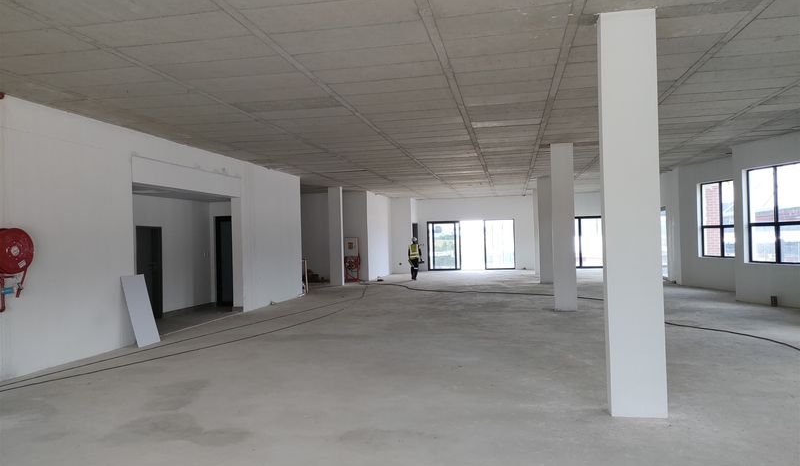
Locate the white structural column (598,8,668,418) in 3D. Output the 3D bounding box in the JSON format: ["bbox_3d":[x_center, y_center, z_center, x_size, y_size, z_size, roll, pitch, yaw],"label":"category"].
[{"bbox_3d":[2.113,-0.169,5.281,0.470,3.635,0.232,-2,-1,11],"label":"white structural column"}]

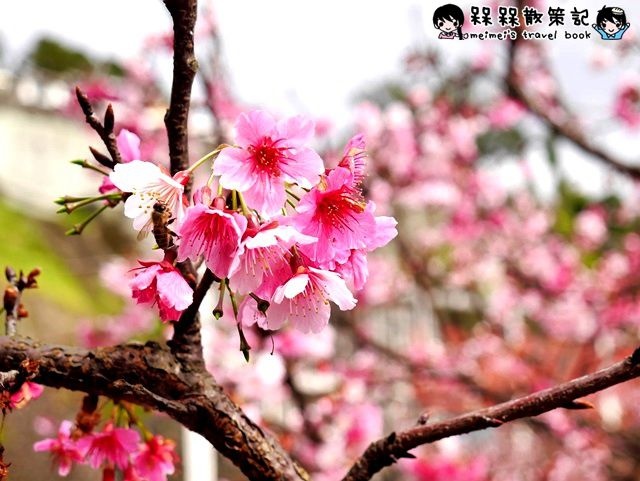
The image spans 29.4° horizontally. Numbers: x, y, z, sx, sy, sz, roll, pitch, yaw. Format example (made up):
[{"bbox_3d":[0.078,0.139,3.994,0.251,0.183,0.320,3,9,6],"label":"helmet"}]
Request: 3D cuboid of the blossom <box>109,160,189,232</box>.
[{"bbox_3d":[-0.049,-0.012,0.348,0.019,0.022,0.022,-35,18,-29],"label":"blossom"}]

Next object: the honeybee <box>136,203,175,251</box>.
[{"bbox_3d":[-0.046,-0.004,0.345,0.009,0.013,0.007,-13,7,-34],"label":"honeybee"}]

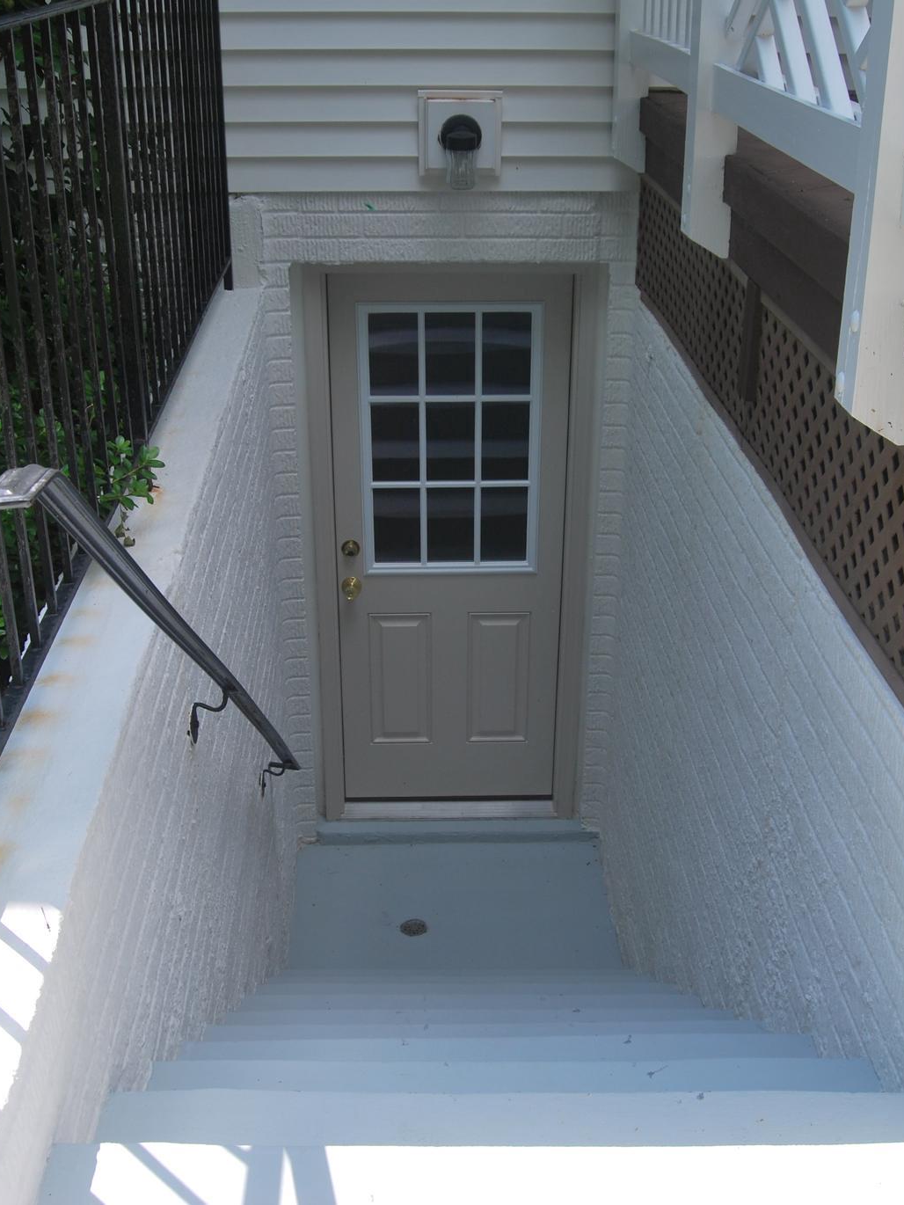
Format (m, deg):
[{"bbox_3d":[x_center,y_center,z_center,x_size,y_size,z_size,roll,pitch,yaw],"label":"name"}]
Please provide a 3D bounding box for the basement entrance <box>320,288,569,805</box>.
[{"bbox_3d":[-0.006,-0.151,4.879,0.825,2.060,0.060,0,25,-1],"label":"basement entrance"}]

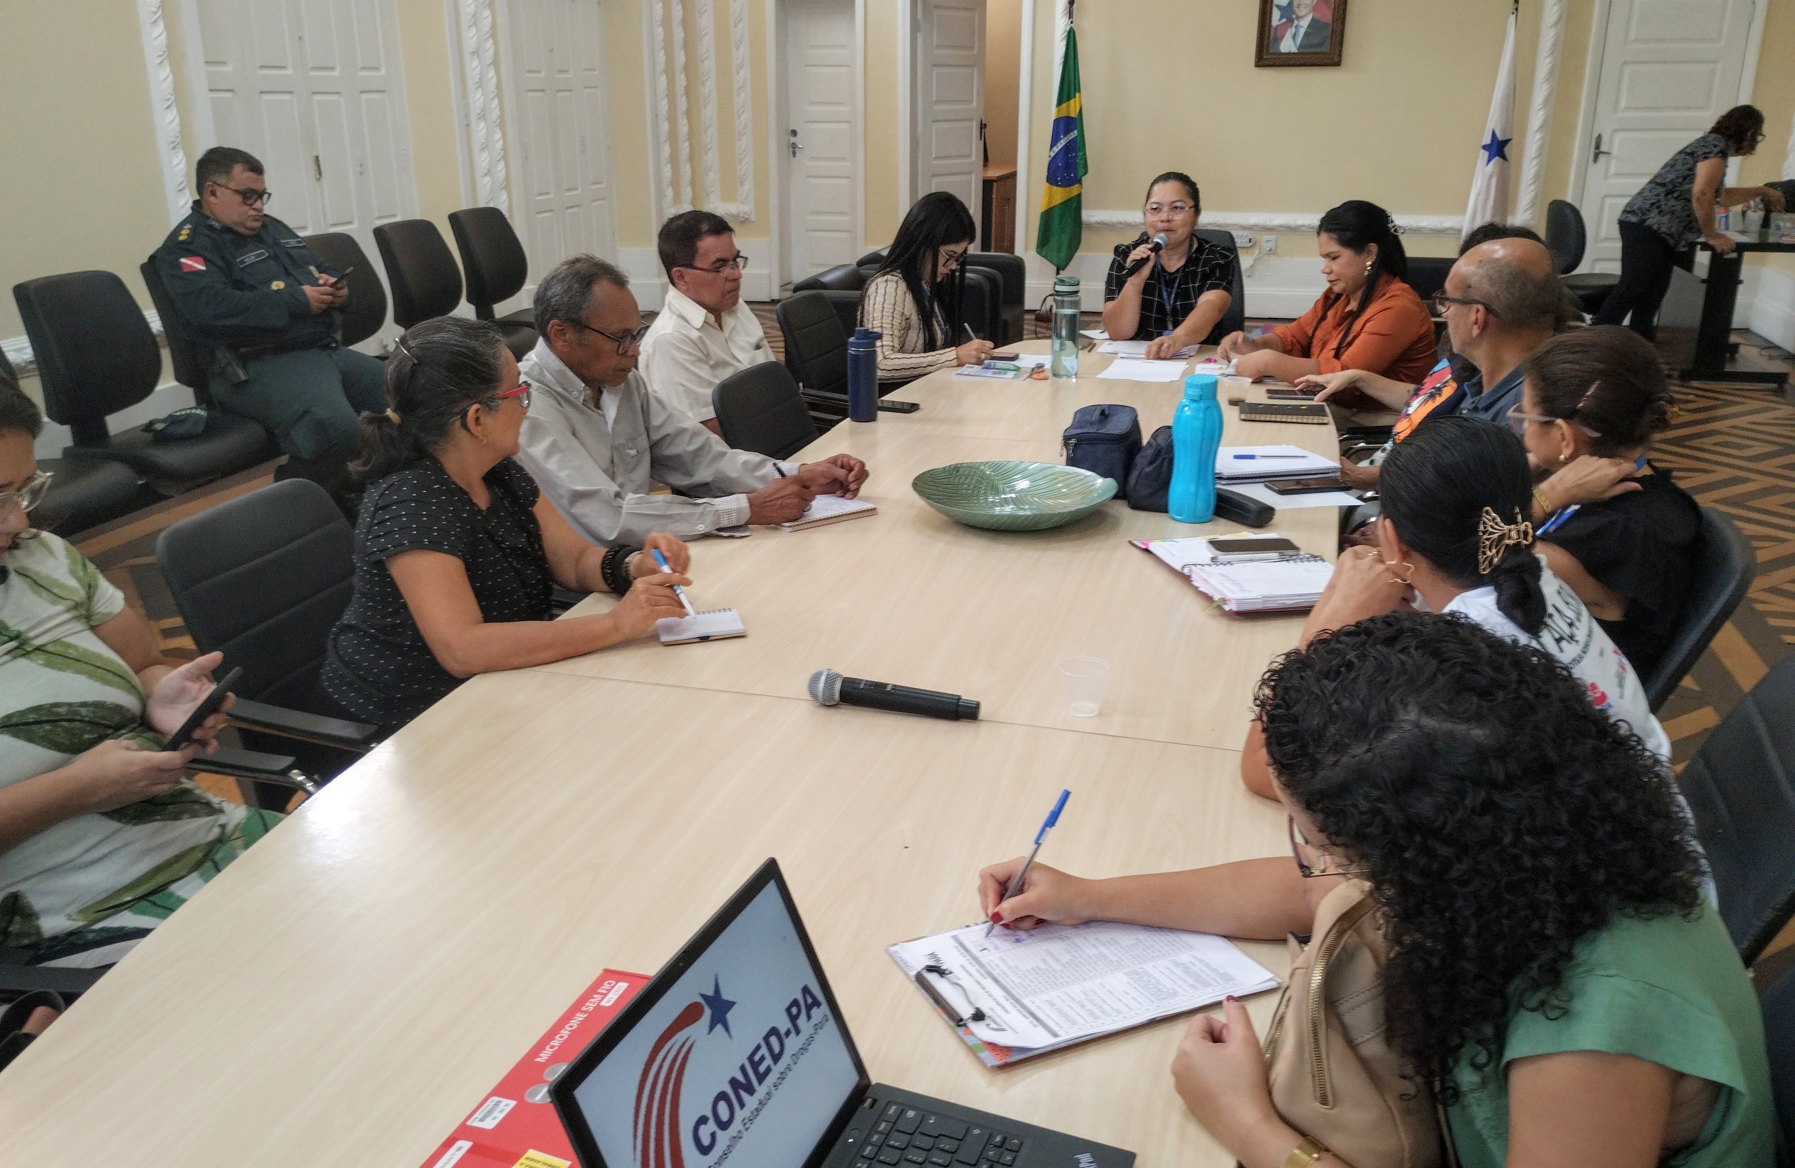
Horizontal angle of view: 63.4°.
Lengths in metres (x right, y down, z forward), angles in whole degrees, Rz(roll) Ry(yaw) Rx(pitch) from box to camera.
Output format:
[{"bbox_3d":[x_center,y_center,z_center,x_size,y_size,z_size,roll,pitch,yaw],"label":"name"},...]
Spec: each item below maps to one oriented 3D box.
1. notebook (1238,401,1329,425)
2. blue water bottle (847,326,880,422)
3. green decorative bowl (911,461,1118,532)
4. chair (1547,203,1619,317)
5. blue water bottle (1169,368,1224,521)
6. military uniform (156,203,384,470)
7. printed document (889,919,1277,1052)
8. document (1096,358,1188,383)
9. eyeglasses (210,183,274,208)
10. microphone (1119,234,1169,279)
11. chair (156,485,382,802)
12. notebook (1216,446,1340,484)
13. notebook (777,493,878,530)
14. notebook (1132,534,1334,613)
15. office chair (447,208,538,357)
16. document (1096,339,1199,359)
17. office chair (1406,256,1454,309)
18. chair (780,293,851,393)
[{"bbox_3d":[0.985,-0.435,3.729,0.217,0.020,0.155,3,19,8],"label":"notebook"},{"bbox_3d":[-0.086,-0.545,3.774,0.085,0.237,0.082,0,19,0],"label":"blue water bottle"},{"bbox_3d":[0.226,-0.166,2.925,0.410,0.068,0.390,0,19,0],"label":"green decorative bowl"},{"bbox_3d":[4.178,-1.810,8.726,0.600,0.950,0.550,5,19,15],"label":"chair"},{"bbox_3d":[0.577,-0.261,2.808,0.097,0.276,0.097,0,19,0],"label":"blue water bottle"},{"bbox_3d":[-2.053,-0.857,5.111,0.740,0.920,0.590,6,20,16],"label":"military uniform"},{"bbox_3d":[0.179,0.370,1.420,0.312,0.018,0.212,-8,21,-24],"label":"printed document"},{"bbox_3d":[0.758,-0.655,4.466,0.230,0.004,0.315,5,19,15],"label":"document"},{"bbox_3d":[-2.080,-1.233,4.600,0.145,0.050,0.145,17,22,8],"label":"eyeglasses"},{"bbox_3d":[0.828,-1.095,4.873,0.245,0.053,0.053,-46,18,-31],"label":"microphone"},{"bbox_3d":[-0.798,0.313,2.511,0.600,0.900,0.570,7,20,20],"label":"chair"},{"bbox_3d":[0.822,-0.270,3.301,0.282,0.024,0.212,-5,19,-13],"label":"notebook"},{"bbox_3d":[-0.167,-0.140,2.857,0.216,0.016,0.150,-15,24,-38],"label":"notebook"},{"bbox_3d":[0.631,-0.034,2.600,0.282,0.028,0.413,-3,19,-9],"label":"notebook"},{"bbox_3d":[-1.757,-1.308,7.160,0.640,0.980,0.500,6,20,16],"label":"office chair"},{"bbox_3d":[0.810,-0.750,4.661,0.310,0.006,0.260,4,19,11],"label":"document"},{"bbox_3d":[2.422,-1.071,6.707,0.620,0.820,0.640,5,19,15],"label":"office chair"},{"bbox_3d":[-0.030,-0.396,4.519,0.620,0.930,0.580,7,20,20],"label":"chair"}]

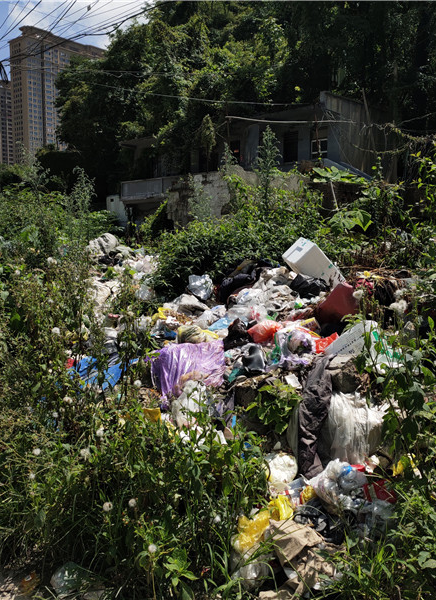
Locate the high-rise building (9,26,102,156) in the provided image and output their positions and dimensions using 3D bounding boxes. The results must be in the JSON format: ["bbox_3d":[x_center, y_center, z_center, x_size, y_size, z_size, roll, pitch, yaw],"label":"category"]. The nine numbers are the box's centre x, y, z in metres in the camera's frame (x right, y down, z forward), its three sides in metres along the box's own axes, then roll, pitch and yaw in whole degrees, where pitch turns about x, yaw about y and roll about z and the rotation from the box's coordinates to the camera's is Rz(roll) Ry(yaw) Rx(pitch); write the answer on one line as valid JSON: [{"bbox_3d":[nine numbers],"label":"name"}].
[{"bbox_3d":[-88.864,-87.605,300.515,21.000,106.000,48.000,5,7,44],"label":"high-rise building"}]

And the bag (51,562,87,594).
[{"bbox_3d":[-0.692,1.287,2.460,0.155,0.090,0.115,-1,5,-16],"label":"bag"}]

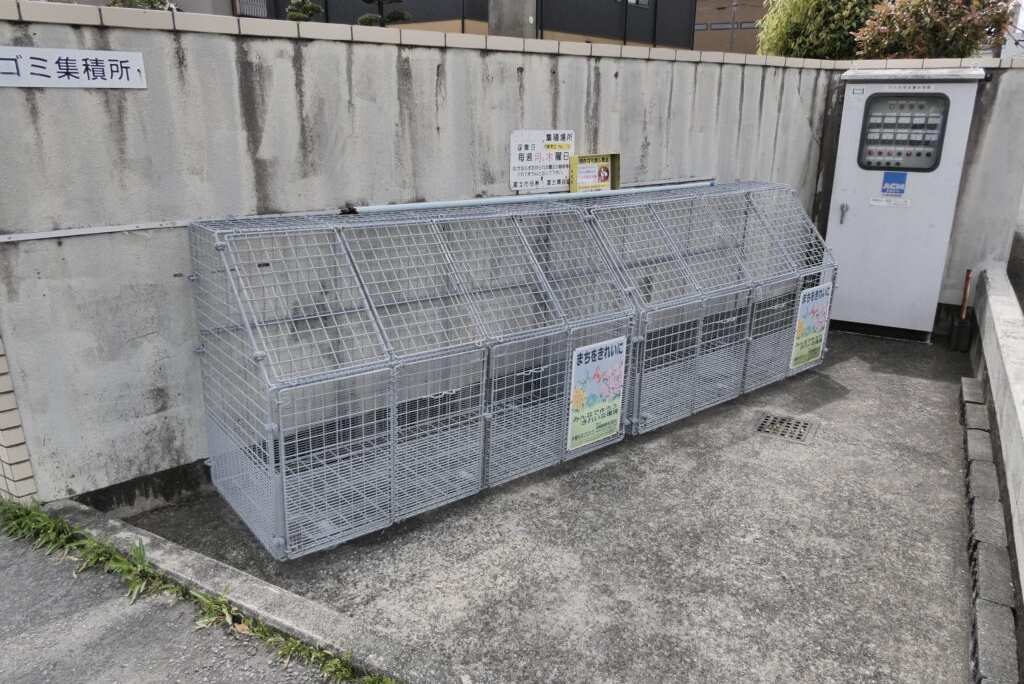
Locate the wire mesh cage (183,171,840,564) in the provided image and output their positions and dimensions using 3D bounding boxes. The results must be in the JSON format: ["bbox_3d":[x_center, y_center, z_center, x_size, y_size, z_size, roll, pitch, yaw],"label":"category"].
[{"bbox_3d":[0.397,-0.155,3.718,3.670,1.150,0.720,-14,22,-36],"label":"wire mesh cage"}]

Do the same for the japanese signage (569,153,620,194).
[{"bbox_3d":[0.463,-0.938,3.962,0.317,0.201,0.070,-13,22,-36],"label":"japanese signage"}]

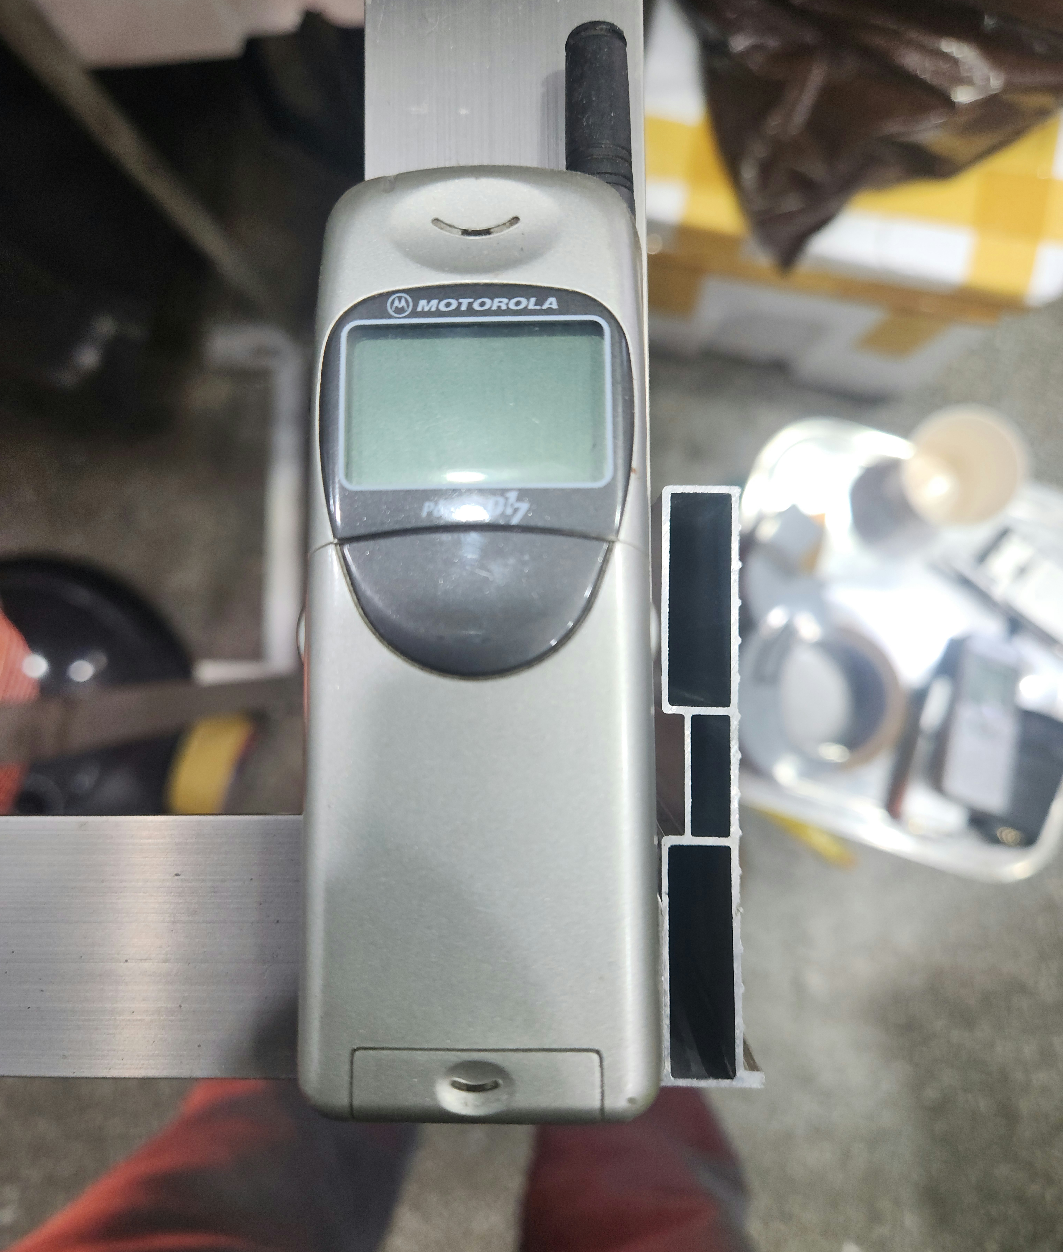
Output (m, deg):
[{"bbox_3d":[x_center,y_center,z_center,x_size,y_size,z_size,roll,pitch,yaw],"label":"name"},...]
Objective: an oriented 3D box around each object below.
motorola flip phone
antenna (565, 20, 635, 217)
[{"bbox_3d":[-0.007,-0.016,0.145,0.051,0.025,0.168,0,83,1],"label":"motorola flip phone"},{"bbox_3d":[0.011,-0.082,0.153,0.010,0.010,0.035,0,83,1],"label":"antenna"}]

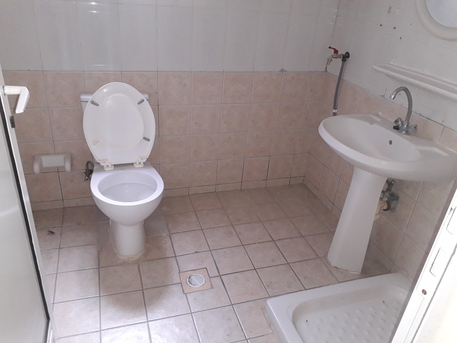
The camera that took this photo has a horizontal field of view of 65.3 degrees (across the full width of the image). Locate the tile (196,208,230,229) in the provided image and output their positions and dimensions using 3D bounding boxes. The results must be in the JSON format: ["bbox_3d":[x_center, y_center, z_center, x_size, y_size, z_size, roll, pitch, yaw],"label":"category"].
[{"bbox_3d":[-0.098,0.312,2.327,0.200,0.009,0.198,-5,30,-18],"label":"tile"}]

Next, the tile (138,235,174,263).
[{"bbox_3d":[-0.419,0.438,2.040,0.200,0.009,0.198,-5,30,-18],"label":"tile"}]

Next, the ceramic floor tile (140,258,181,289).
[{"bbox_3d":[-0.358,0.533,1.882,0.199,0.010,0.198,-5,30,-18],"label":"ceramic floor tile"}]

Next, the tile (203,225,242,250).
[{"bbox_3d":[-0.036,0.402,2.139,0.198,0.010,0.198,-5,30,-18],"label":"tile"}]

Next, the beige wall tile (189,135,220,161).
[{"bbox_3d":[-0.163,-0.160,2.404,0.200,0.200,0.009,-5,30,-18],"label":"beige wall tile"}]

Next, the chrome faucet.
[{"bbox_3d":[0.817,-0.281,1.672,0.160,0.220,0.144,-5,30,-18],"label":"chrome faucet"}]

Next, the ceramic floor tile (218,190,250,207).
[{"bbox_3d":[0.030,0.200,2.542,0.199,0.012,0.198,-5,30,-18],"label":"ceramic floor tile"}]

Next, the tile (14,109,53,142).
[{"bbox_3d":[-1.095,-0.255,1.986,0.200,0.200,0.010,-5,30,-18],"label":"tile"}]

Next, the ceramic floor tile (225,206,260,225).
[{"bbox_3d":[0.092,0.295,2.378,0.199,0.012,0.198,-5,30,-18],"label":"ceramic floor tile"}]

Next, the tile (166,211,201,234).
[{"bbox_3d":[-0.284,0.325,2.240,0.198,0.010,0.198,-5,30,-18],"label":"tile"}]

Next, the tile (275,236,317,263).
[{"bbox_3d":[0.403,0.466,2.115,0.199,0.012,0.198,-5,30,-18],"label":"tile"}]

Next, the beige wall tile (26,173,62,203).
[{"bbox_3d":[-1.126,0.098,2.176,0.200,0.200,0.010,-5,30,-18],"label":"beige wall tile"}]

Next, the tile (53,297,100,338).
[{"bbox_3d":[-0.670,0.650,1.571,0.198,0.010,0.198,-5,30,-18],"label":"tile"}]

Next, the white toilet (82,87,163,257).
[{"bbox_3d":[-0.562,-0.020,1.919,0.370,0.854,0.640,-5,30,-18],"label":"white toilet"}]

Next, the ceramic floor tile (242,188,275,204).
[{"bbox_3d":[0.221,0.187,2.607,0.200,0.010,0.200,-5,30,-18],"label":"ceramic floor tile"}]

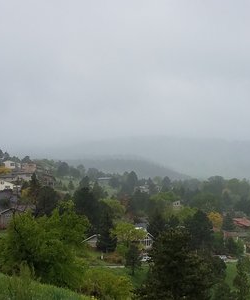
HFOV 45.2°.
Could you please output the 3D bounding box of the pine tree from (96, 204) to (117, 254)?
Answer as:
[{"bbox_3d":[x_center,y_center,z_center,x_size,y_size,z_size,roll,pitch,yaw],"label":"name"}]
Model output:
[{"bbox_3d":[-6.816,27.438,105.000,6.991,16.778,6.991,0,-2,0],"label":"pine tree"}]

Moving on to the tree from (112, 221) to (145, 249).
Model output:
[{"bbox_3d":[0.930,22.770,80.000,8.780,7.750,8.340,0,-2,0],"label":"tree"}]

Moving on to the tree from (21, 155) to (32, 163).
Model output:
[{"bbox_3d":[-60.660,6.160,185.000,5.970,6.570,5.680,0,-2,0],"label":"tree"}]

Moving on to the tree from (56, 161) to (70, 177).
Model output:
[{"bbox_3d":[-52.014,15.812,250.000,11.651,14.148,11.651,0,-2,0],"label":"tree"}]

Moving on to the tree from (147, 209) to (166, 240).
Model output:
[{"bbox_3d":[12.373,30.246,118.000,7.071,14.534,7.071,0,-2,0],"label":"tree"}]

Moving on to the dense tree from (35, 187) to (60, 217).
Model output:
[{"bbox_3d":[-24.040,16.230,92.000,7.720,9.800,7.340,0,-2,0],"label":"dense tree"}]

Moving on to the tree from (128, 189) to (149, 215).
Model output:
[{"bbox_3d":[7.415,28.562,165.000,12.084,14.830,12.084,0,-2,0],"label":"tree"}]

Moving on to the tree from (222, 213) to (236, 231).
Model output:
[{"bbox_3d":[48.236,33.788,140.000,6.525,10.253,6.525,0,-2,0],"label":"tree"}]

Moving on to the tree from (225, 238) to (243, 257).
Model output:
[{"bbox_3d":[37.545,33.259,103.000,6.172,7.200,6.172,0,-2,0],"label":"tree"}]

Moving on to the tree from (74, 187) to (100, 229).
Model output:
[{"bbox_3d":[-12.560,19.410,98.000,8.230,14.560,7.820,0,-2,0],"label":"tree"}]

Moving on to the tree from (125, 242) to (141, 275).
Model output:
[{"bbox_3d":[2.490,31.784,88.000,4.687,9.374,4.687,0,-2,0],"label":"tree"}]

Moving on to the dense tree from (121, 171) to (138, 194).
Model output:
[{"bbox_3d":[3.745,27.047,250.000,13.316,19.973,13.316,0,-2,0],"label":"dense tree"}]

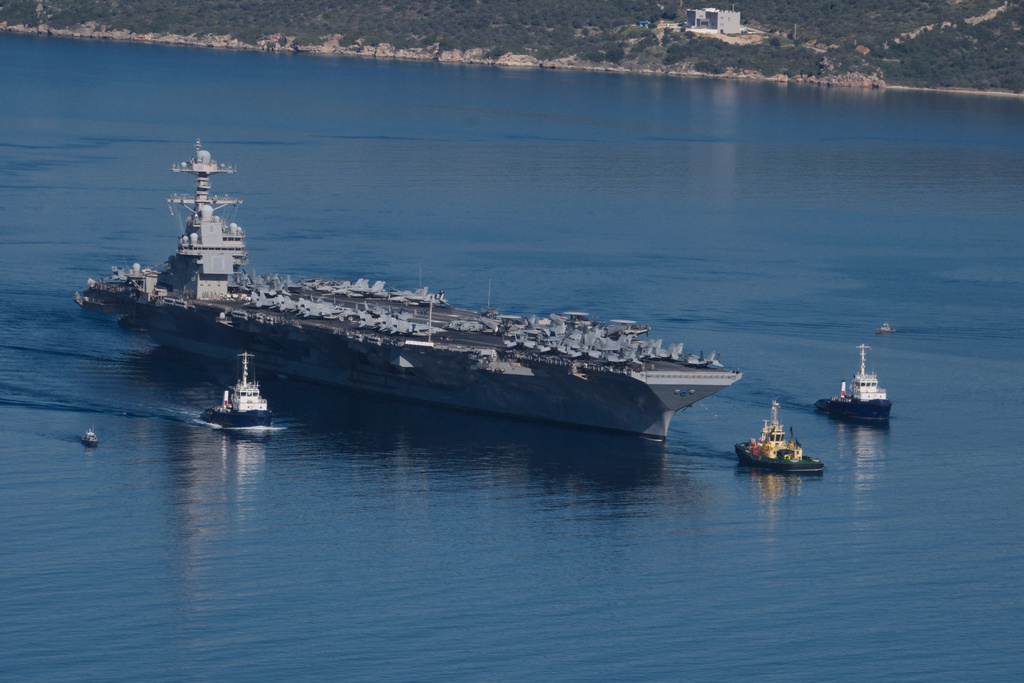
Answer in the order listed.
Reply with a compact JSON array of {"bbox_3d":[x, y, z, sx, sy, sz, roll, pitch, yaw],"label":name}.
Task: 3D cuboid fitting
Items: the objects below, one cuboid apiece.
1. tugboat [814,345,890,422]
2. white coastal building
[{"bbox_3d":[96.799,10.857,2412.304,10.200,20.200,29.500,0,5,-30],"label":"tugboat"},{"bbox_3d":[120.364,-190.606,5080.000,21.500,13.800,24.500,5,5,32],"label":"white coastal building"}]

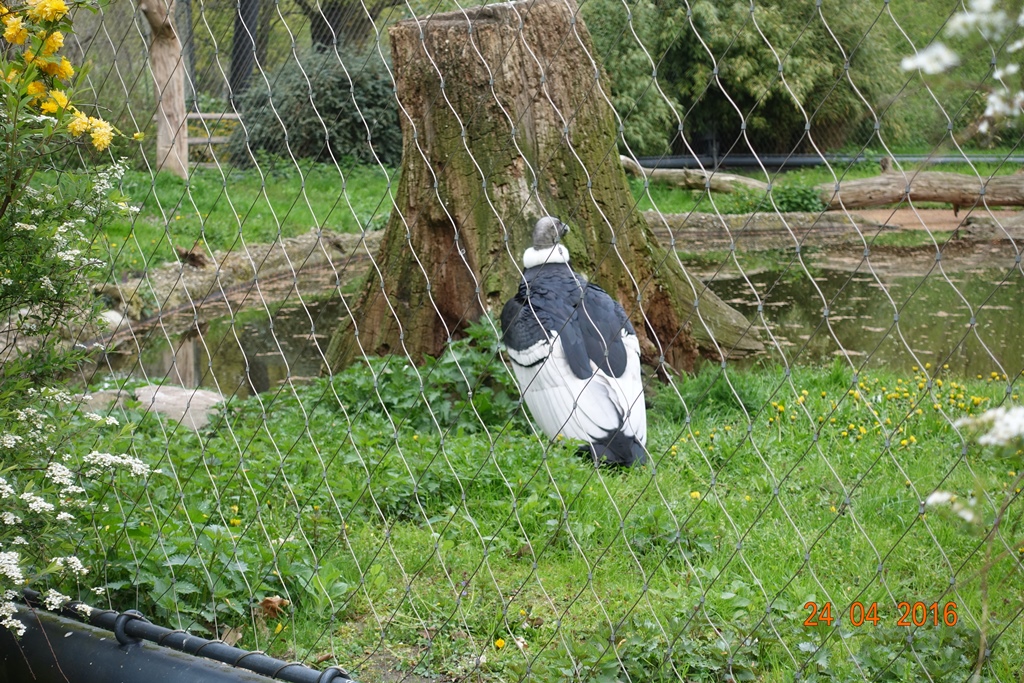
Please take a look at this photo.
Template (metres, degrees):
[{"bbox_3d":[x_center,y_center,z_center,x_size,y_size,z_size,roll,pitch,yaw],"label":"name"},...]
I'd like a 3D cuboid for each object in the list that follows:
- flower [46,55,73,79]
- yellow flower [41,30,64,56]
[{"bbox_3d":[-0.680,-0.411,3.000,0.041,0.035,0.030,-3,6,-18],"label":"flower"},{"bbox_3d":[-0.692,-0.449,3.000,0.035,0.038,0.030,-3,6,-18],"label":"yellow flower"}]

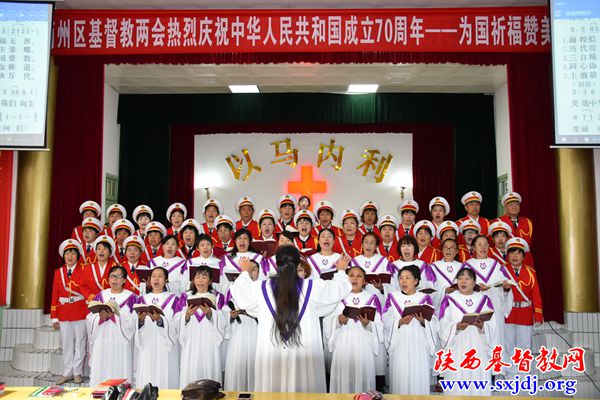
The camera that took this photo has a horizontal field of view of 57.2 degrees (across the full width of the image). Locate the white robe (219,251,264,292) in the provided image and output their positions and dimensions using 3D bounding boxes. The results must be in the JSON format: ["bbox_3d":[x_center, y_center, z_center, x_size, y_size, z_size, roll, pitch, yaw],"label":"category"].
[{"bbox_3d":[-0.629,1.226,5.962,0.520,1.330,0.360,0,-5,-4],"label":"white robe"}]

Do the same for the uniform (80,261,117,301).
[{"bbox_3d":[-2.238,1.021,6.170,0.480,0.680,0.270,1,-5,-10],"label":"uniform"}]

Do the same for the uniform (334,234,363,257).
[{"bbox_3d":[0.611,0.744,6.620,0.470,0.680,0.270,0,-5,5],"label":"uniform"}]

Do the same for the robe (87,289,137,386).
[{"bbox_3d":[-1.713,1.402,4.947,0.430,1.200,0.360,0,-5,-3],"label":"robe"}]

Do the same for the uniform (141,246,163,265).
[{"bbox_3d":[-1.747,0.889,6.620,0.470,0.680,0.270,1,-5,-8],"label":"uniform"}]

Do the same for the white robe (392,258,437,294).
[{"bbox_3d":[1.145,1.198,5.497,0.460,1.220,0.360,-1,-5,9],"label":"white robe"}]

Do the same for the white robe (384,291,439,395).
[{"bbox_3d":[1.019,1.413,5.026,0.500,1.180,0.380,-2,-5,22],"label":"white robe"}]

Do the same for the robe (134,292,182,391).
[{"bbox_3d":[-1.425,1.528,5.446,0.520,1.250,0.380,0,-5,-3],"label":"robe"}]

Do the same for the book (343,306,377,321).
[{"bbox_3d":[0.508,0.965,4.654,0.280,0.200,0.060,-1,30,6],"label":"book"}]

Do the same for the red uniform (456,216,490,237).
[{"bbox_3d":[2.256,0.550,7.119,0.480,0.700,0.270,-1,-5,8],"label":"red uniform"}]

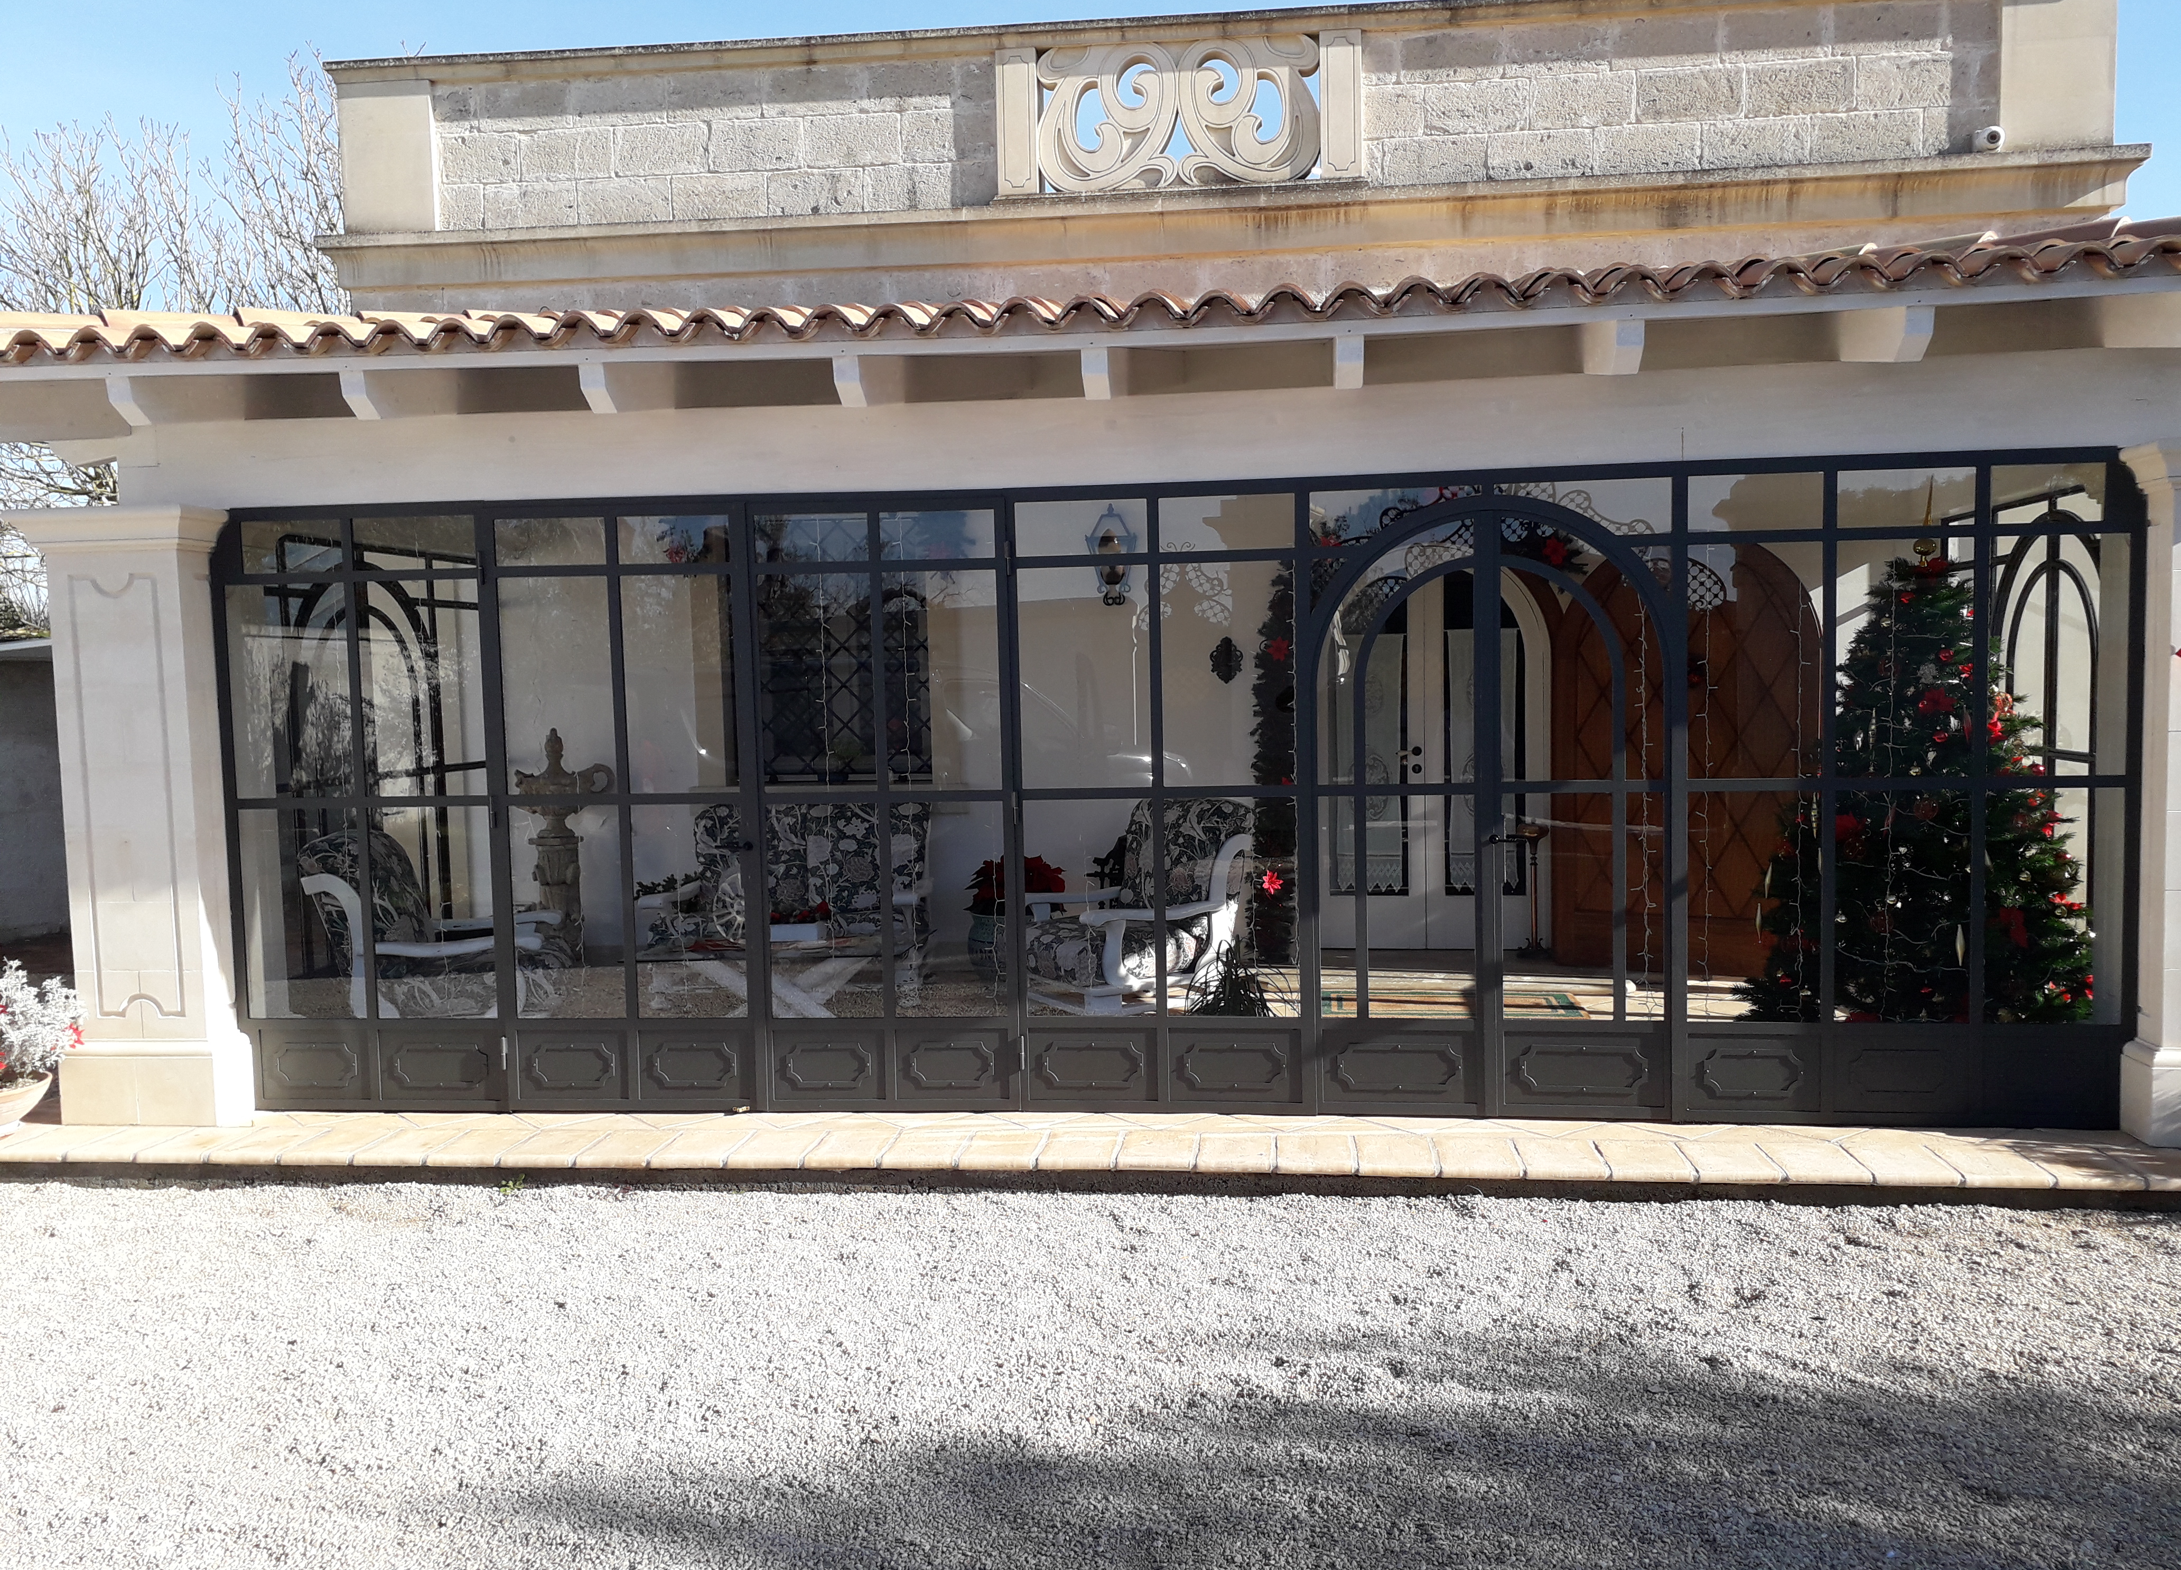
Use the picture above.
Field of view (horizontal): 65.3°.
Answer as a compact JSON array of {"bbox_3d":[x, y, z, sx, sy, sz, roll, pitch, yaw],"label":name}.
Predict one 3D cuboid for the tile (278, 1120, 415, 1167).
[{"bbox_3d":[-2.619,1.268,5.945,0.243,0.032,0.333,-1,4,6],"label":"tile"}]

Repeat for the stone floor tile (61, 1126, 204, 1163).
[{"bbox_3d":[-3.398,1.284,6.029,0.250,0.030,0.344,-1,4,6],"label":"stone floor tile"}]

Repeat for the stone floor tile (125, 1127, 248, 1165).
[{"bbox_3d":[-3.131,1.274,5.997,0.243,0.032,0.333,-1,4,6],"label":"stone floor tile"}]

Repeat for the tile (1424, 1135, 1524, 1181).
[{"bbox_3d":[1.242,1.200,5.473,0.246,0.032,0.326,-1,4,7],"label":"tile"}]

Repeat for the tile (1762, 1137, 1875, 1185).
[{"bbox_3d":[2.272,1.191,5.350,0.246,0.032,0.326,-1,4,7],"label":"tile"}]

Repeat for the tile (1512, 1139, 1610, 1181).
[{"bbox_3d":[1.513,1.211,5.489,0.243,0.032,0.333,-1,4,6],"label":"tile"}]

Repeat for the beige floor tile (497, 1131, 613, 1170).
[{"bbox_3d":[-1.842,1.258,5.864,0.243,0.032,0.333,-1,4,6],"label":"beige floor tile"}]

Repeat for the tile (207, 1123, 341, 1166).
[{"bbox_3d":[-2.875,1.270,5.971,0.243,0.032,0.333,-1,4,6],"label":"tile"}]

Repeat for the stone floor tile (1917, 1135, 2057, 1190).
[{"bbox_3d":[2.790,1.187,5.284,0.246,0.032,0.326,-1,4,7],"label":"stone floor tile"}]

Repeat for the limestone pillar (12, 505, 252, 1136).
[{"bbox_3d":[-3.475,0.109,6.443,0.645,2.230,0.645,-1,4,6],"label":"limestone pillar"}]

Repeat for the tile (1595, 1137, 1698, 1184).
[{"bbox_3d":[1.774,1.210,5.459,0.243,0.032,0.333,-1,4,6],"label":"tile"}]

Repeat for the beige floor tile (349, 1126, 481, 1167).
[{"bbox_3d":[-2.357,1.264,5.918,0.243,0.032,0.333,-1,4,6],"label":"beige floor tile"}]

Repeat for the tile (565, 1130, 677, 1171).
[{"bbox_3d":[-1.583,1.255,5.823,0.250,0.030,0.344,-1,4,6],"label":"tile"}]

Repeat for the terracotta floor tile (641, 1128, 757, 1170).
[{"bbox_3d":[-1.321,1.247,5.808,0.243,0.032,0.333,-1,4,6],"label":"terracotta floor tile"}]

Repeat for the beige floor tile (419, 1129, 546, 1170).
[{"bbox_3d":[-2.080,1.248,5.847,0.246,0.032,0.326,-1,4,7],"label":"beige floor tile"}]

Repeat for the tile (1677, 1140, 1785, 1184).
[{"bbox_3d":[2.031,1.205,5.413,0.250,0.030,0.344,-1,4,6],"label":"tile"}]

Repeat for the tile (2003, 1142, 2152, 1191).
[{"bbox_3d":[3.073,1.199,5.295,0.250,0.030,0.344,-1,4,6],"label":"tile"}]

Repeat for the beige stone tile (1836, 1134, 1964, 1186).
[{"bbox_3d":[2.531,1.189,5.317,0.246,0.032,0.326,-1,4,7],"label":"beige stone tile"}]

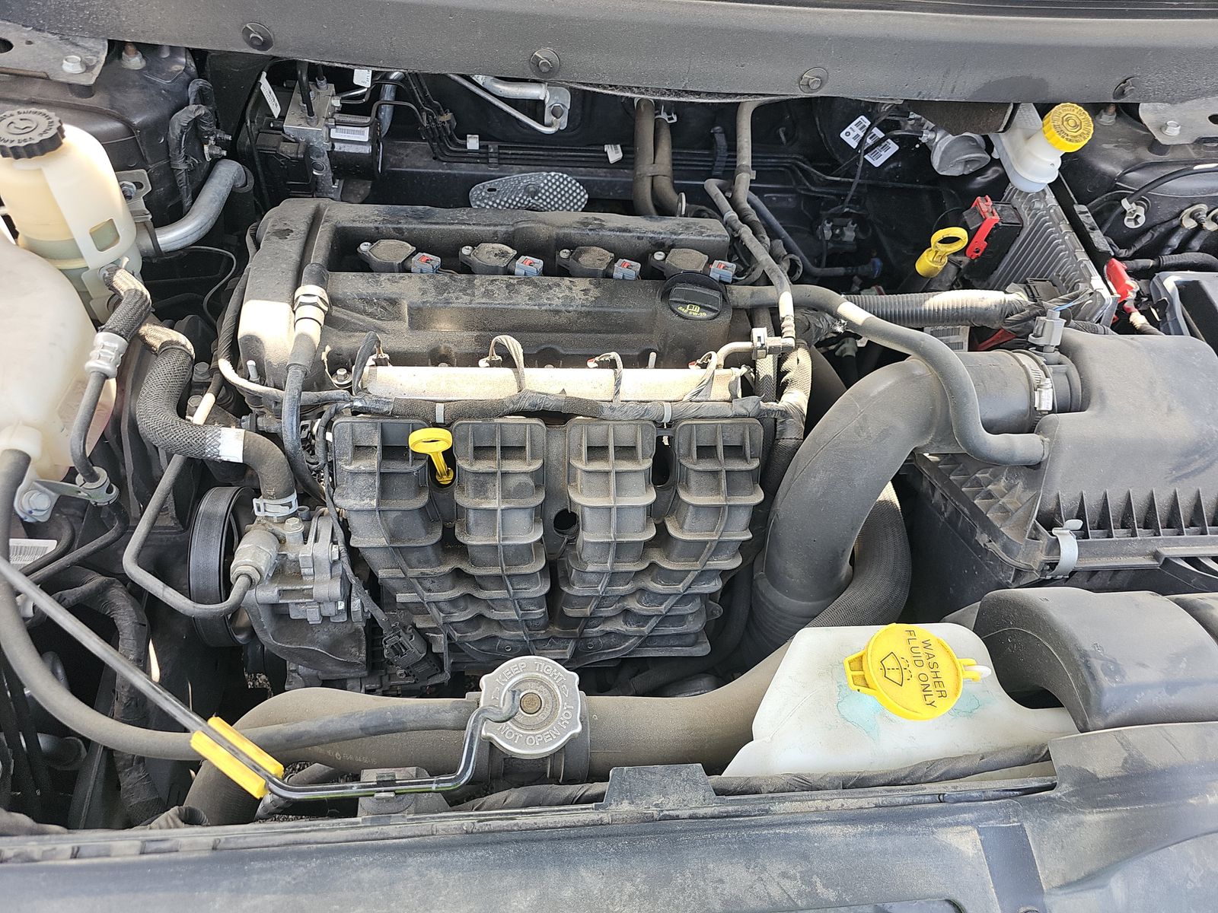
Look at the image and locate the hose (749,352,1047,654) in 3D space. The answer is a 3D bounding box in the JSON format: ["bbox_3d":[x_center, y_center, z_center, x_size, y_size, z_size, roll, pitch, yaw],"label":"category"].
[{"bbox_3d":[0.257,0.057,0.735,0.265,0.270,0.225,0,48,-9],"label":"hose"}]

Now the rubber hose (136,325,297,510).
[{"bbox_3d":[-0.341,-0.043,0.689,0.147,0.079,0.174,0,48,-9],"label":"rubber hose"}]

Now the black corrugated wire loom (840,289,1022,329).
[{"bbox_3d":[0.302,-0.141,0.770,0.175,0.034,0.034,1,51,10],"label":"black corrugated wire loom"}]

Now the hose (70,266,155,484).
[{"bbox_3d":[-0.427,-0.074,0.701,0.054,0.108,0.174,0,48,-9],"label":"hose"}]

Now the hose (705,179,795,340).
[{"bbox_3d":[0.139,-0.200,0.807,0.054,0.047,0.221,0,48,-9],"label":"hose"}]

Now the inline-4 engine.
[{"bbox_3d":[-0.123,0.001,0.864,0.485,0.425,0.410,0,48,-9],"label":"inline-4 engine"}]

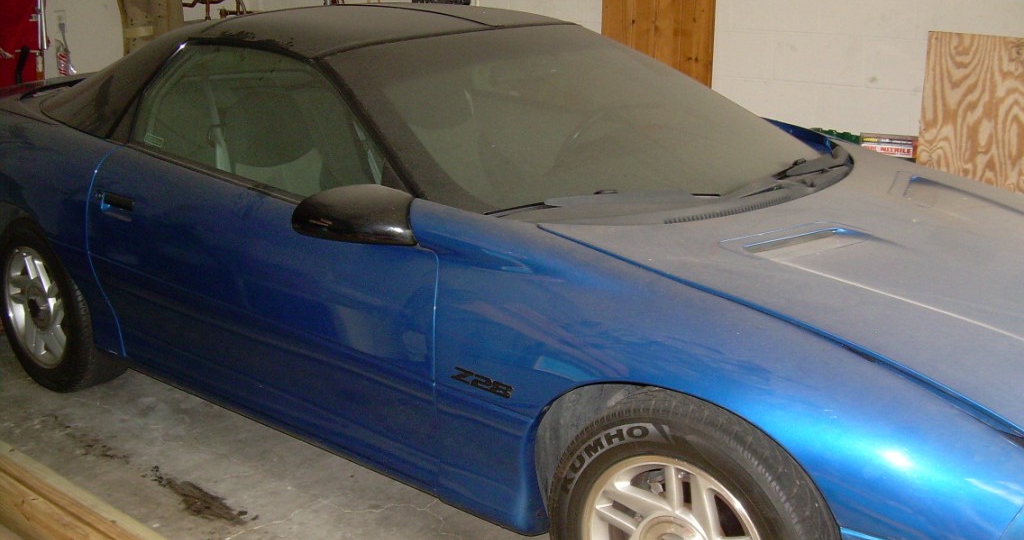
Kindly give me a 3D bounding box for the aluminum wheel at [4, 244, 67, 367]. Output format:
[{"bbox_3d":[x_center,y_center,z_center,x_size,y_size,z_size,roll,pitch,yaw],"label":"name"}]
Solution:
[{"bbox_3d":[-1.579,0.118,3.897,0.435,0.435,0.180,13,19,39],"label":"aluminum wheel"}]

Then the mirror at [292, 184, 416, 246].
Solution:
[{"bbox_3d":[-0.359,-0.126,2.533,0.220,0.130,0.250,13,19,39],"label":"mirror"}]

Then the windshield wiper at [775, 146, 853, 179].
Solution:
[{"bbox_3d":[0.898,-0.322,3.325,0.080,0.070,0.620,10,18,32],"label":"windshield wiper"}]

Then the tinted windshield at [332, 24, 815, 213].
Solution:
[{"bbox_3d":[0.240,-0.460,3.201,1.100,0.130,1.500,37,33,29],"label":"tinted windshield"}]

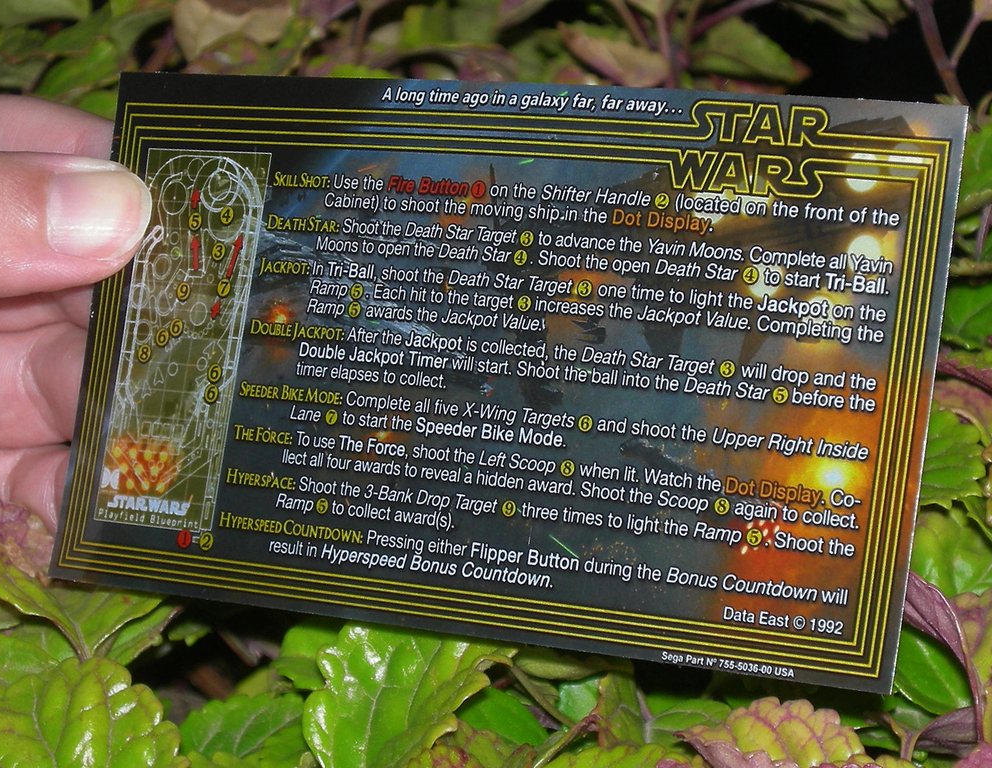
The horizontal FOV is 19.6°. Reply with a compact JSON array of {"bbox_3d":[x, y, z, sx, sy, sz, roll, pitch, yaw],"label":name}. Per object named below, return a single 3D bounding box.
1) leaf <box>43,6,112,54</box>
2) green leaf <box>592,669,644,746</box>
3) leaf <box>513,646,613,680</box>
[{"bbox_3d":[-0.085,-0.072,0.585,0.019,0.005,0.010,-33,47,-23],"label":"leaf"},{"bbox_3d":[0.020,0.052,0.458,0.010,0.014,0.005,14,-10,-25],"label":"green leaf"},{"bbox_3d":[0.012,0.048,0.500,0.019,0.006,0.012,-6,41,-7],"label":"leaf"}]

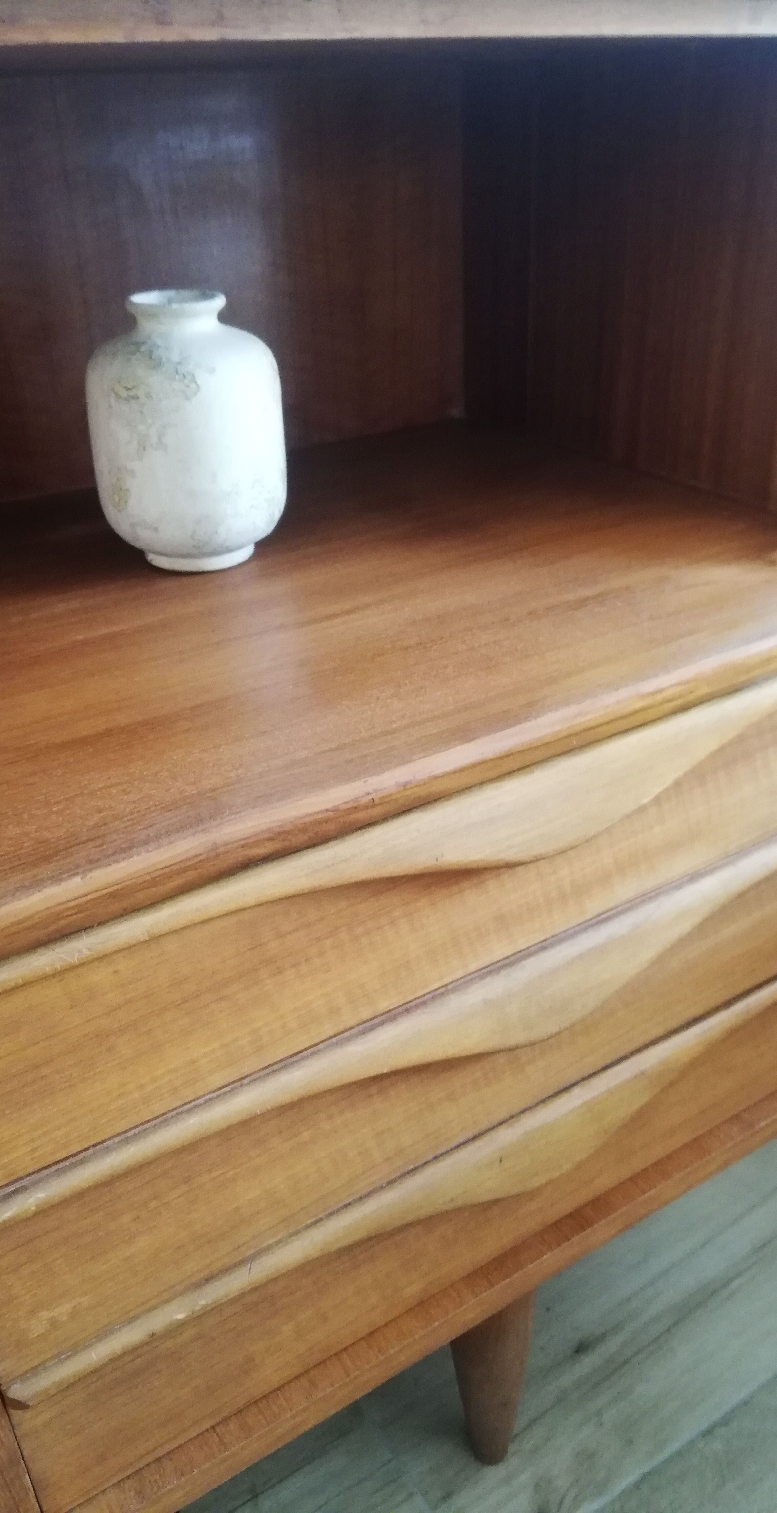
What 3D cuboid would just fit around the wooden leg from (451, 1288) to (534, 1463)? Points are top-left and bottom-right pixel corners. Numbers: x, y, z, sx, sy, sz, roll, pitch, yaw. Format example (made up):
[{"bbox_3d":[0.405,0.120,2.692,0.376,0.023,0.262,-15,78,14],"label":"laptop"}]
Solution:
[{"bbox_3d":[0.060,0.342,0.661,0.059,0.216,0.059,-2,29,1],"label":"wooden leg"}]

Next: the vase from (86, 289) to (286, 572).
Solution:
[{"bbox_3d":[-0.101,-0.164,0.575,0.098,0.128,0.098,-19,33,-26],"label":"vase"}]

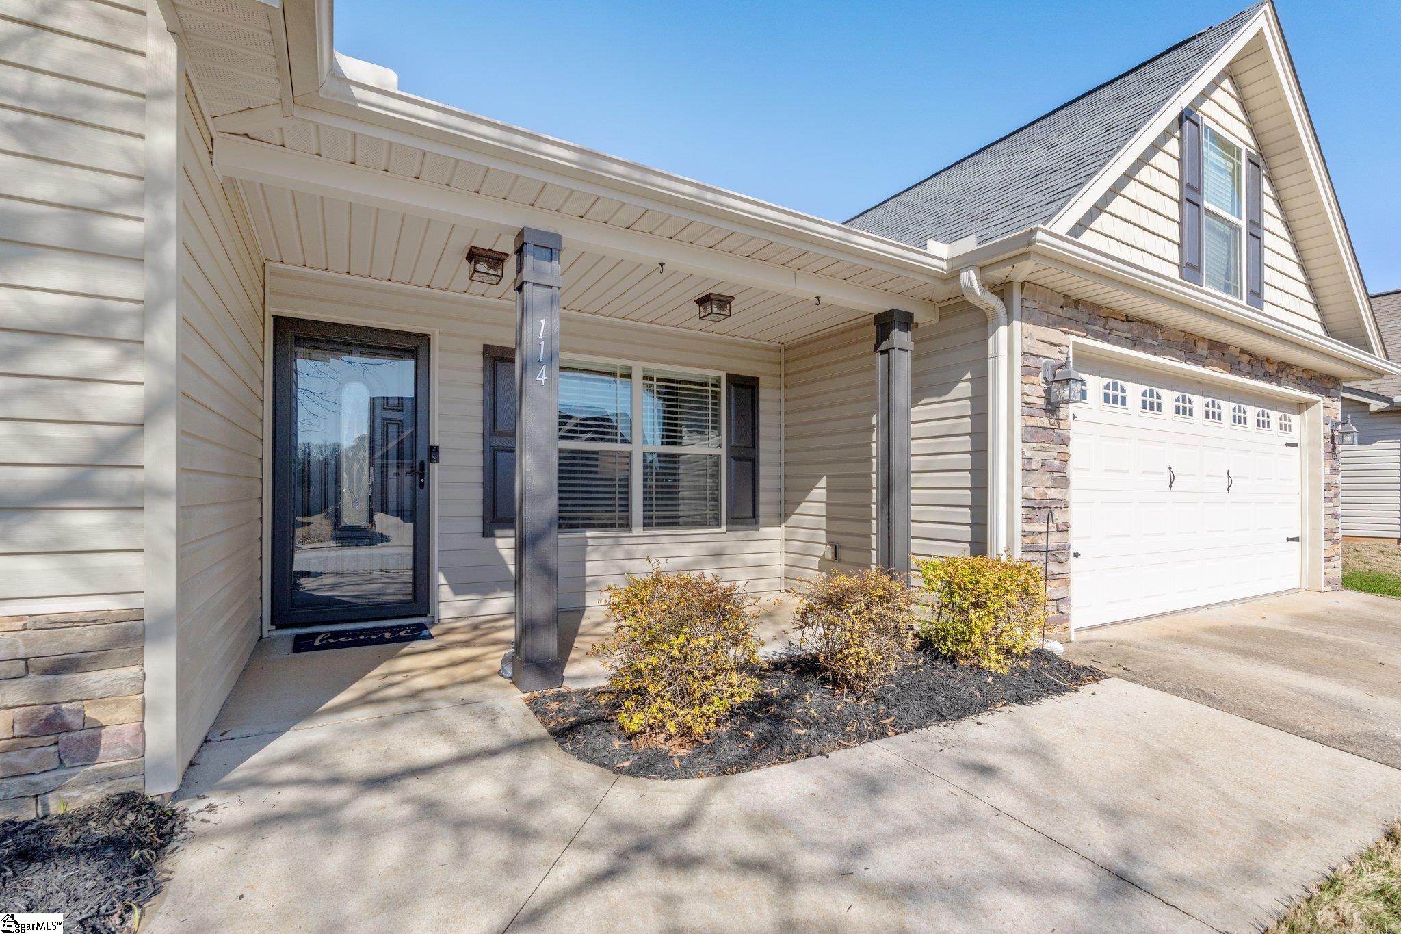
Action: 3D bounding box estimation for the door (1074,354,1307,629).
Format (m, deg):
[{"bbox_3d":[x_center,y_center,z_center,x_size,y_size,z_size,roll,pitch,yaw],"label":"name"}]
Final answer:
[{"bbox_3d":[4.673,0.240,5.848,4.920,2.140,0.080,2,-2,-30],"label":"door"}]

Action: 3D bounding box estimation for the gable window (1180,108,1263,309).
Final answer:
[{"bbox_3d":[4.944,-2.364,5.824,1.720,1.530,0.090,2,-2,-30],"label":"gable window"}]

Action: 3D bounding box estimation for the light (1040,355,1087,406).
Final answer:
[{"bbox_3d":[2.425,-0.575,4.168,0.160,0.345,0.243,2,-2,-30],"label":"light"}]

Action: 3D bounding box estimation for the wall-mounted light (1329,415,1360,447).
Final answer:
[{"bbox_3d":[7.233,-0.416,6.976,0.170,0.350,0.248,2,-2,-30],"label":"wall-mounted light"}]

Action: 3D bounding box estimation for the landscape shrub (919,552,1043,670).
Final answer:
[{"bbox_3d":[1.684,0.886,3.771,0.700,0.620,0.680,2,-2,-30],"label":"landscape shrub"}]

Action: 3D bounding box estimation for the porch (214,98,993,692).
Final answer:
[{"bbox_3d":[-0.505,-0.107,4.238,4.240,2.550,2.020,2,-2,-30],"label":"porch"}]

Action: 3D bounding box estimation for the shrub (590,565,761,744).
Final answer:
[{"bbox_3d":[-0.101,0.830,2.902,0.720,0.630,0.700,1,-2,0],"label":"shrub"}]

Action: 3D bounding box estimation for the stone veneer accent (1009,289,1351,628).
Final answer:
[{"bbox_3d":[4.766,0.098,5.737,6.180,2.480,0.170,2,-2,-30],"label":"stone veneer accent"}]

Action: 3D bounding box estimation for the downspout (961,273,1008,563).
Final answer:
[{"bbox_3d":[1.837,-0.039,4.049,0.375,2.470,0.090,2,-2,-30],"label":"downspout"}]

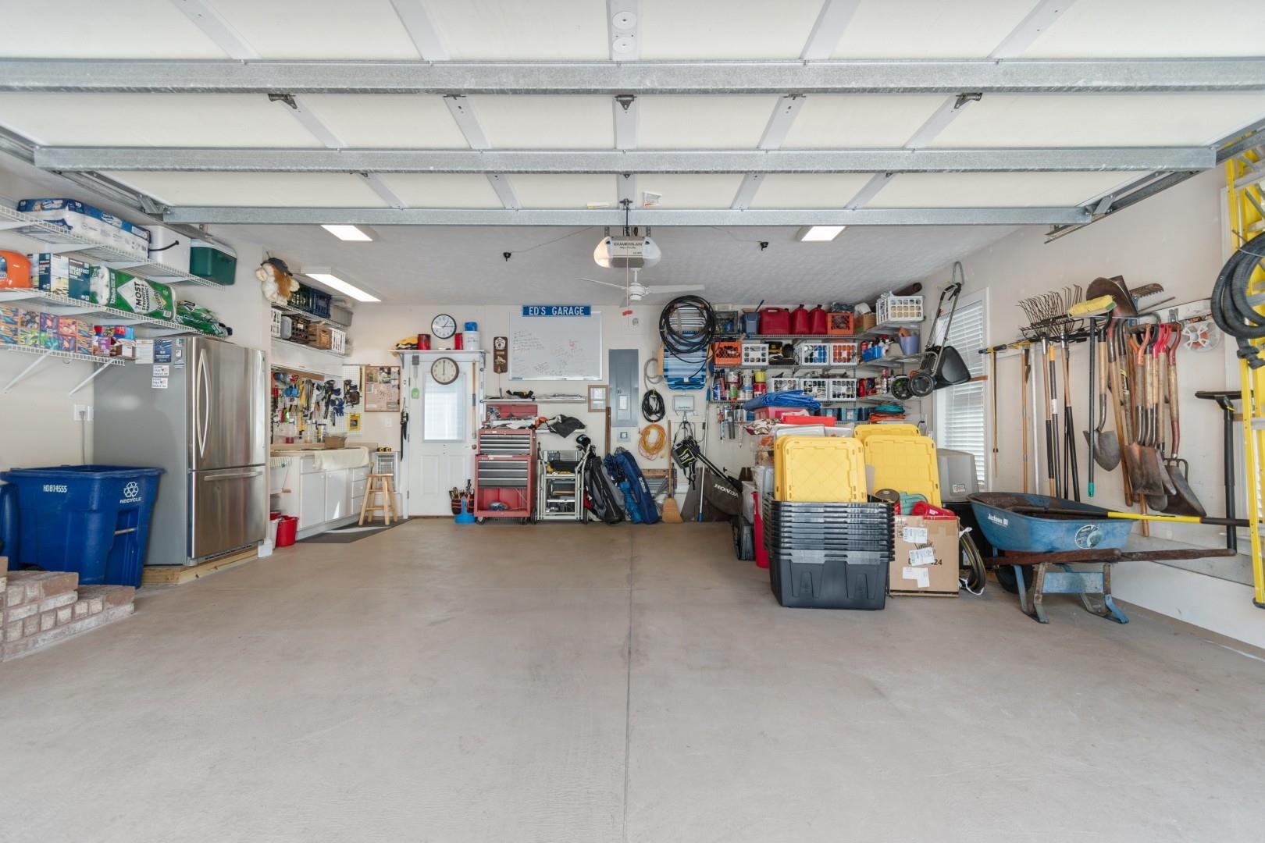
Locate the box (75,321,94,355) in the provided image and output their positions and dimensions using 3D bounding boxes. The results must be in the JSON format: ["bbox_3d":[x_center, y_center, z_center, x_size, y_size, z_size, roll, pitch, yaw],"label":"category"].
[{"bbox_3d":[-4.100,-0.600,3.790,0.340,0.237,0.120,0,-1,0],"label":"box"}]

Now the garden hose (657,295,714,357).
[{"bbox_3d":[0.666,-1.174,6.450,0.690,0.740,0.180,0,-1,0],"label":"garden hose"}]

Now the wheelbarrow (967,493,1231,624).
[{"bbox_3d":[2.785,0.879,3.370,0.680,0.710,1.430,0,-1,0],"label":"wheelbarrow"}]

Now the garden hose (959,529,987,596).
[{"bbox_3d":[2.426,1.030,3.950,0.200,0.500,0.440,0,-1,0],"label":"garden hose"}]

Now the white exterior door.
[{"bbox_3d":[-2.482,0.234,6.930,0.915,2.030,0.045,0,-1,0],"label":"white exterior door"}]

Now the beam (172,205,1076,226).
[{"bbox_3d":[-0.024,-1.087,2.804,4.870,0.090,0.055,0,-1,0],"label":"beam"}]

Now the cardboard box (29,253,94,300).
[{"bbox_3d":[-4.015,-1.000,3.695,0.175,0.267,0.257,0,-1,0],"label":"cardboard box"}]

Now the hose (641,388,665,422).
[{"bbox_3d":[0.276,-0.207,6.876,0.310,0.440,0.100,0,-1,0],"label":"hose"}]

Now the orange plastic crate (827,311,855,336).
[{"bbox_3d":[2.679,-1.246,6.780,0.330,0.275,0.330,0,-1,0],"label":"orange plastic crate"}]

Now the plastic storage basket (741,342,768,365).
[{"bbox_3d":[1.578,-0.856,6.760,0.340,0.270,0.350,0,-1,0],"label":"plastic storage basket"}]

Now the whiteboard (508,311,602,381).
[{"bbox_3d":[-1.006,-0.980,6.913,1.220,0.905,0.040,0,-1,0],"label":"whiteboard"}]

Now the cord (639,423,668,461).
[{"bbox_3d":[0.267,0.267,6.930,0.360,0.480,0.090,0,-1,0],"label":"cord"}]

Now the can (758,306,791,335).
[{"bbox_3d":[1.770,-1.249,6.690,0.395,0.335,0.240,0,-1,0],"label":"can"}]

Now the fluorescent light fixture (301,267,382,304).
[{"bbox_3d":[-3.218,-1.509,5.911,0.285,0.070,1.220,0,-1,0],"label":"fluorescent light fixture"}]

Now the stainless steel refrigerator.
[{"bbox_3d":[-3.761,0.235,4.489,0.810,1.765,0.835,0,-1,0],"label":"stainless steel refrigerator"}]

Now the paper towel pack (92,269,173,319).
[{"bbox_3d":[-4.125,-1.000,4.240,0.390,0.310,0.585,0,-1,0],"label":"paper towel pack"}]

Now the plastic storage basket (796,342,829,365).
[{"bbox_3d":[2.300,-0.858,6.800,0.349,0.275,0.380,0,-1,0],"label":"plastic storage basket"}]

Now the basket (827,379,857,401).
[{"bbox_3d":[2.610,-0.397,6.730,0.340,0.270,0.370,0,-1,0],"label":"basket"}]

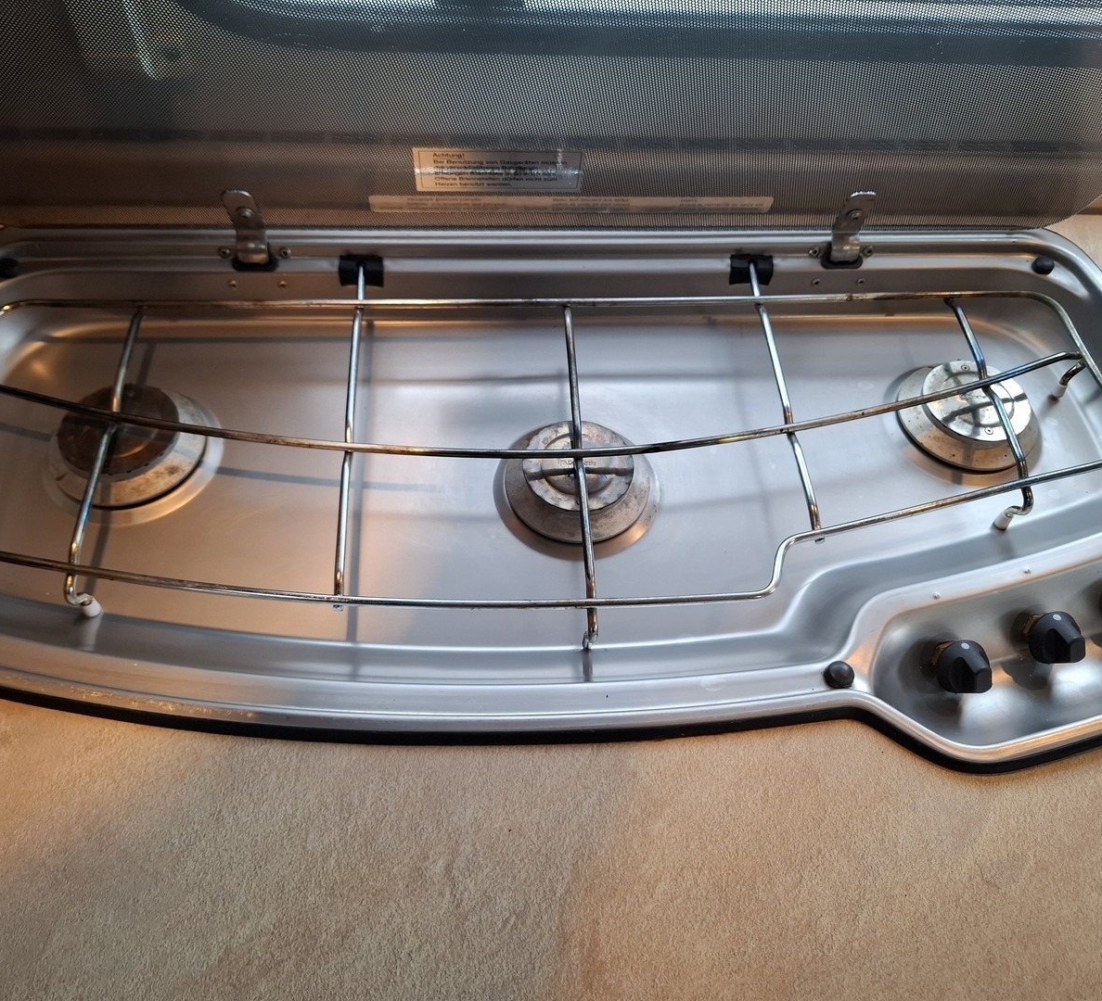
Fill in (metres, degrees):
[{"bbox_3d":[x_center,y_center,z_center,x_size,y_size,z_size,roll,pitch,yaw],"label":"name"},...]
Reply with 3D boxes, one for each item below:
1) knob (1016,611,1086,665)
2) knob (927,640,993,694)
[{"bbox_3d":[0.280,0.076,0.492,0.032,0.026,0.032,-14,101,-12],"label":"knob"},{"bbox_3d":[0.223,0.091,0.479,0.032,0.026,0.032,-14,101,-12],"label":"knob"}]

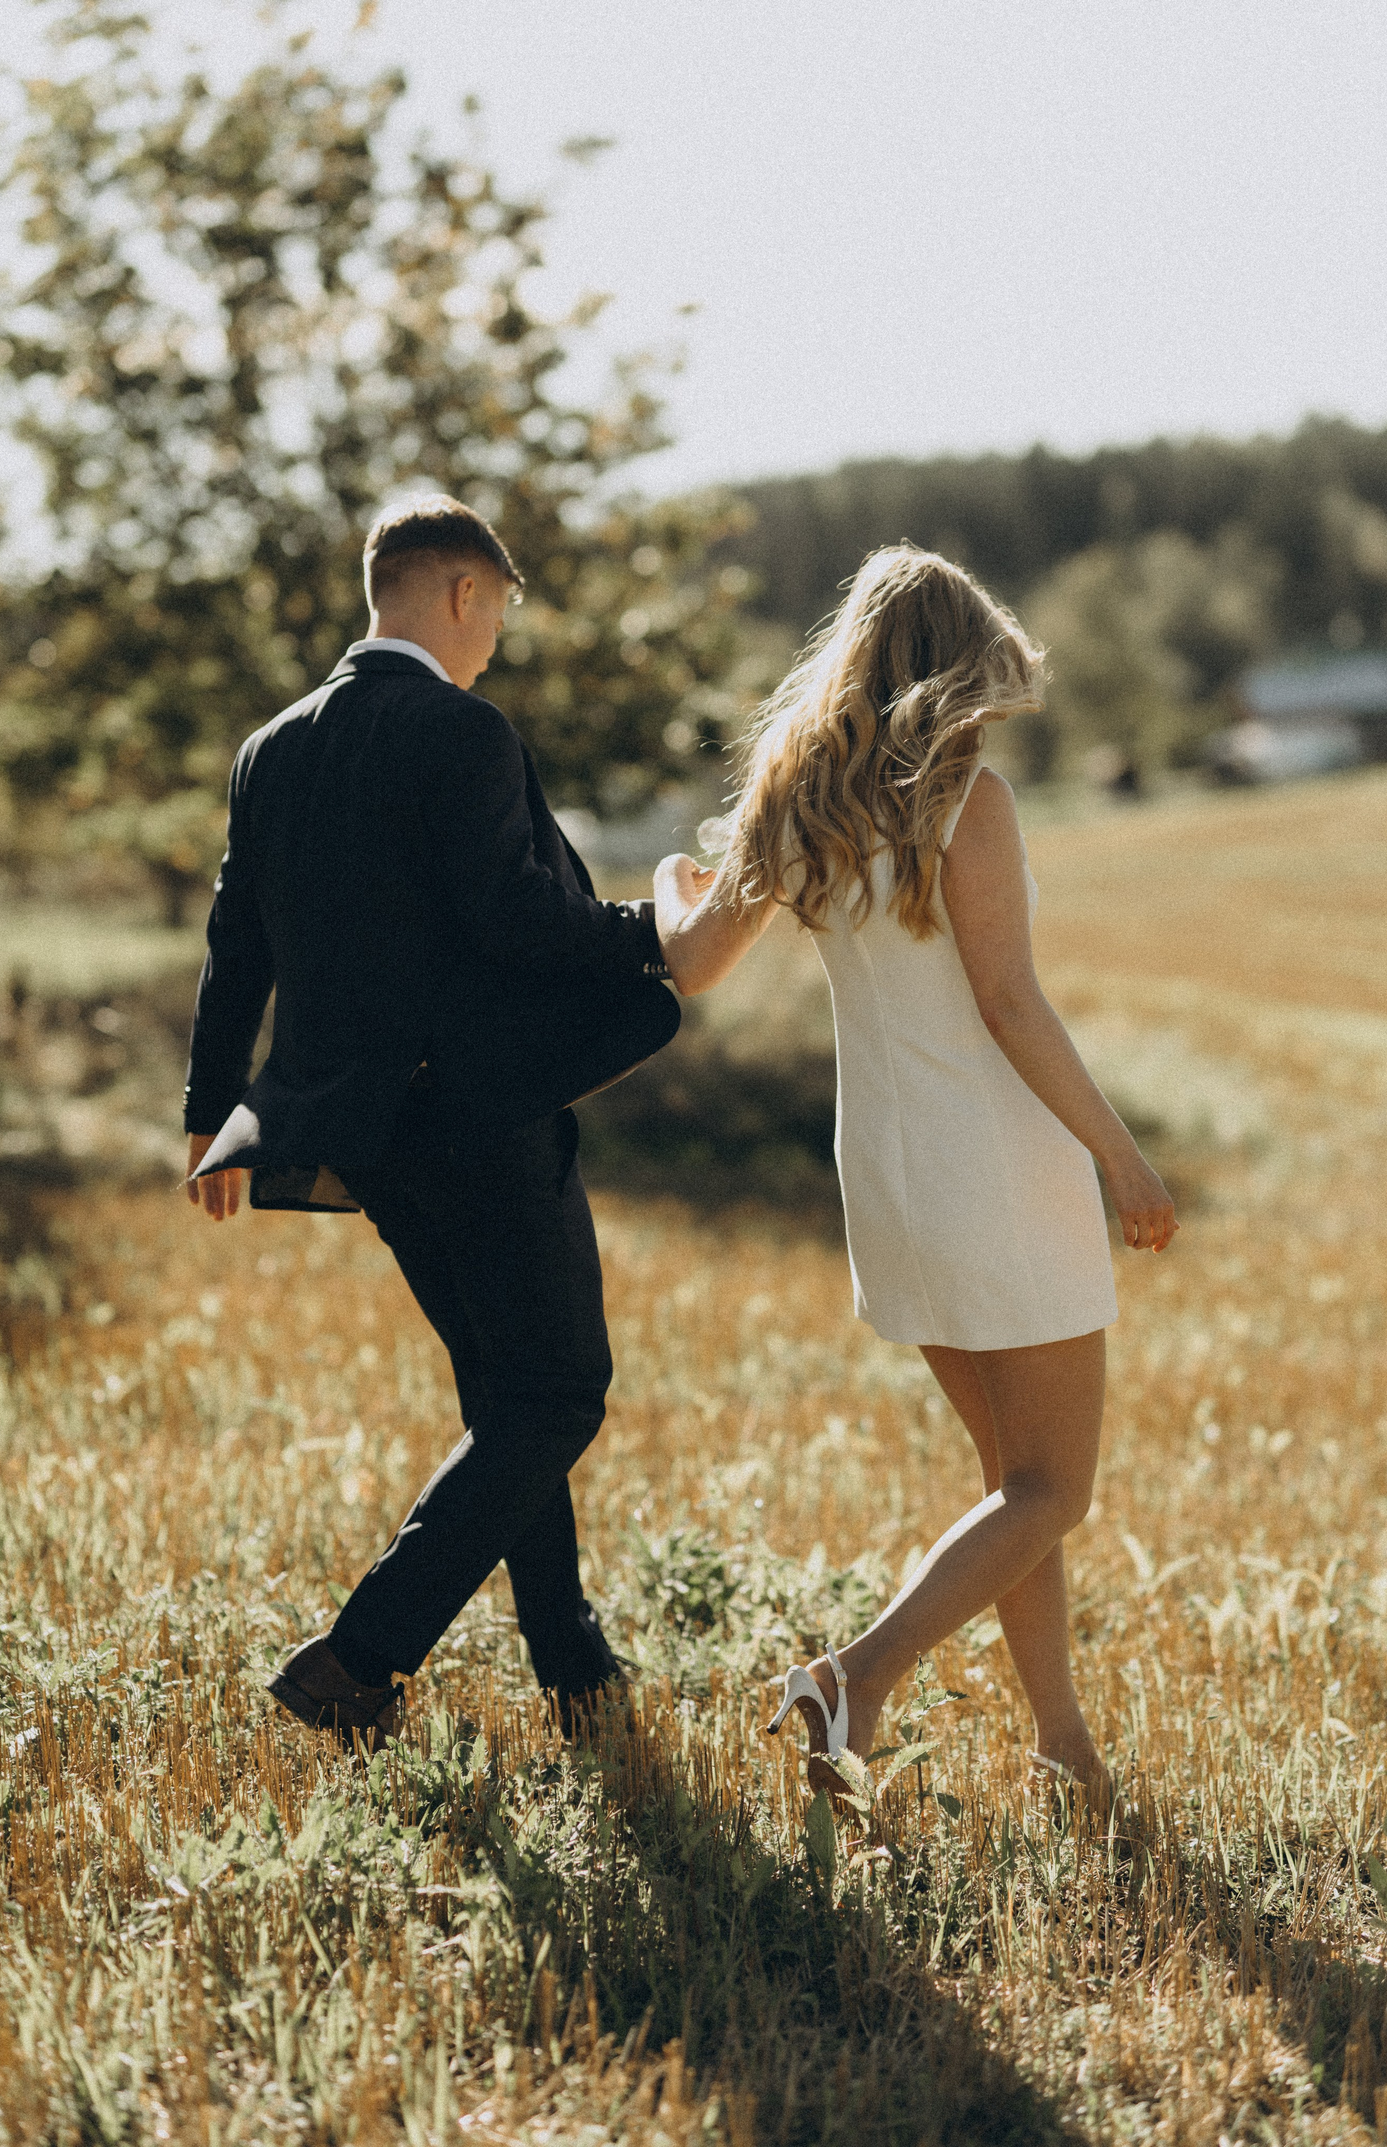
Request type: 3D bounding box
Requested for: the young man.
[{"bbox_3d":[-0.360,0.074,7.080,0.710,1.750,0.590,-3,4,-44],"label":"young man"}]

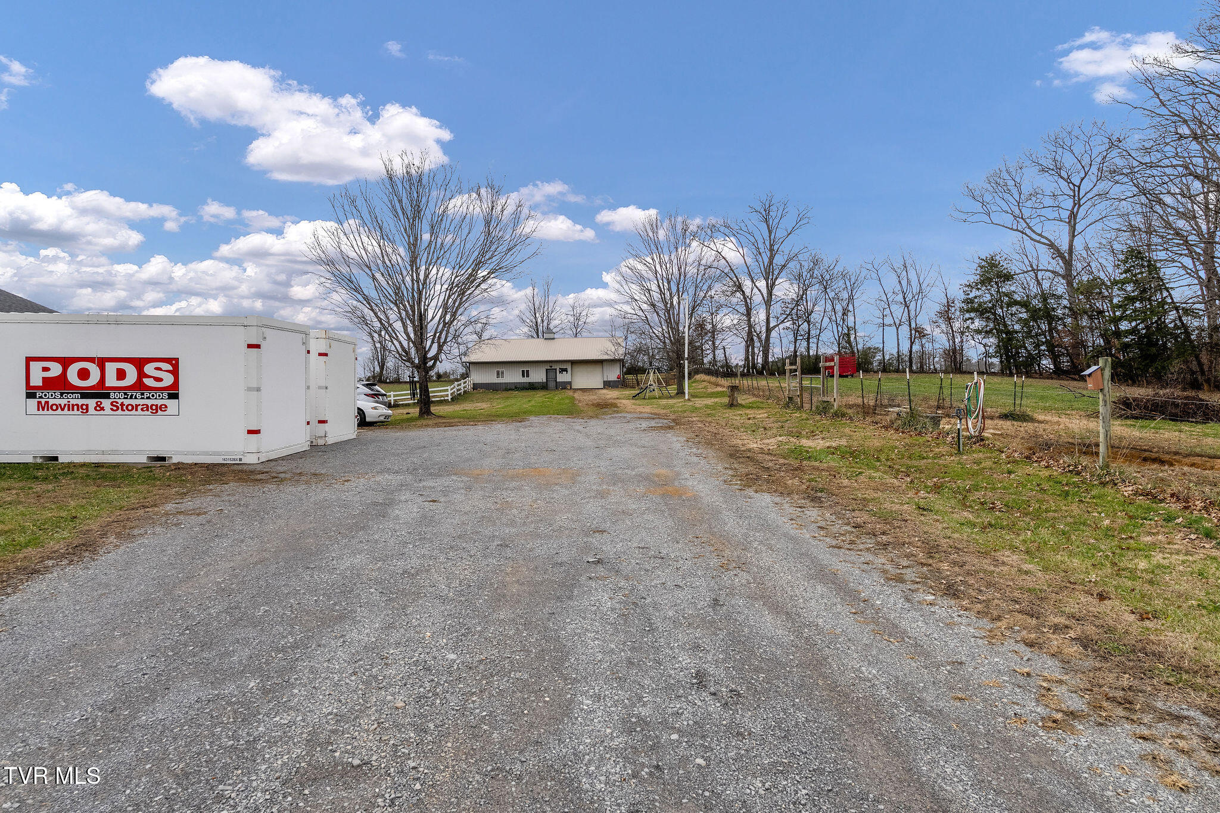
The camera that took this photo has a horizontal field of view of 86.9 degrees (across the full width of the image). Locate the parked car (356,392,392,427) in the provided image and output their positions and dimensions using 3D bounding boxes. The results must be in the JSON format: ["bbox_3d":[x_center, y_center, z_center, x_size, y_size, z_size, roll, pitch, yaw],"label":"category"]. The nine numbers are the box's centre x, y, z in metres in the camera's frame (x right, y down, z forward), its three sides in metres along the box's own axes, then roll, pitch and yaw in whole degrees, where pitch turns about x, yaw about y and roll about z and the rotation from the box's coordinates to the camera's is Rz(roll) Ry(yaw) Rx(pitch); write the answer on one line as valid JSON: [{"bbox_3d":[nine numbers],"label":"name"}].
[{"bbox_3d":[-9.600,-0.050,21.800,4.550,1.400,1.720,0,1,0],"label":"parked car"}]

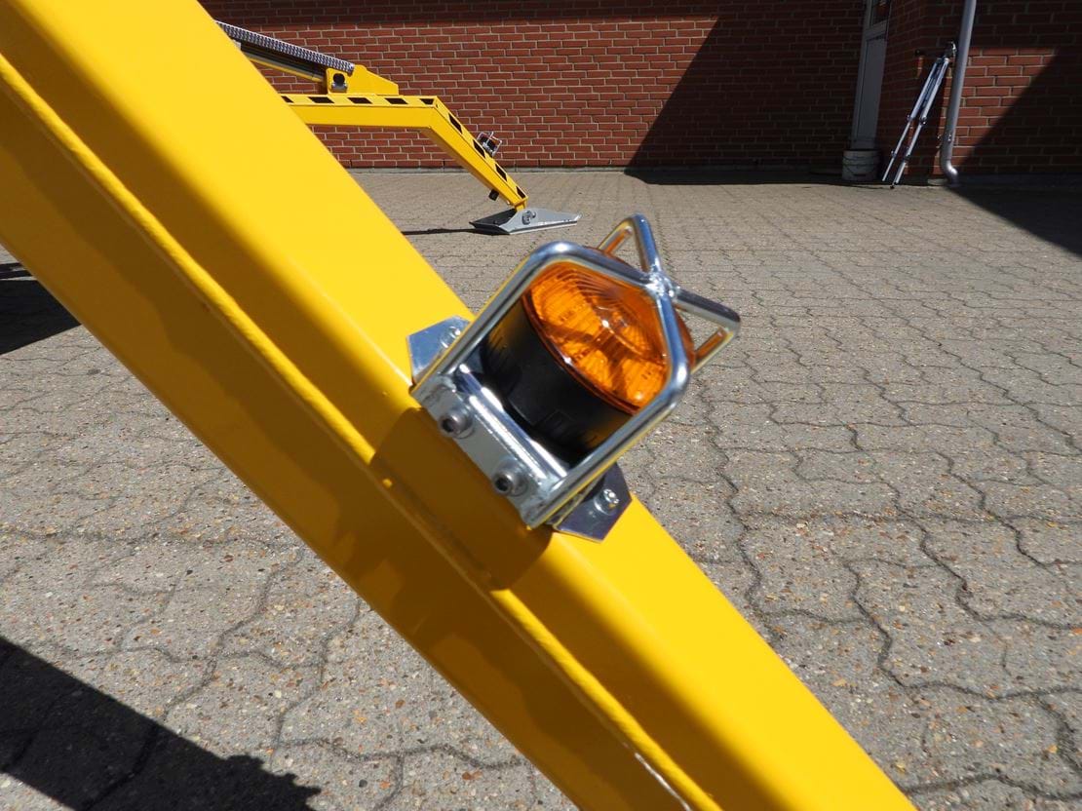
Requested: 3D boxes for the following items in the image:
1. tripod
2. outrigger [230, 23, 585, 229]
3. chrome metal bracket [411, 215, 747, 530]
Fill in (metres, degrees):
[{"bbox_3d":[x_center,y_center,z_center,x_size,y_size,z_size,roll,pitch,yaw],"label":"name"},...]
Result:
[{"bbox_3d":[2.679,-2.052,5.321,0.145,1.020,0.140,20,11,-2],"label":"tripod"},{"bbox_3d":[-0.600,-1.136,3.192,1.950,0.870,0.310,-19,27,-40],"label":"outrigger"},{"bbox_3d":[0.020,-0.020,0.321,0.122,0.097,0.102,47,31,3],"label":"chrome metal bracket"}]

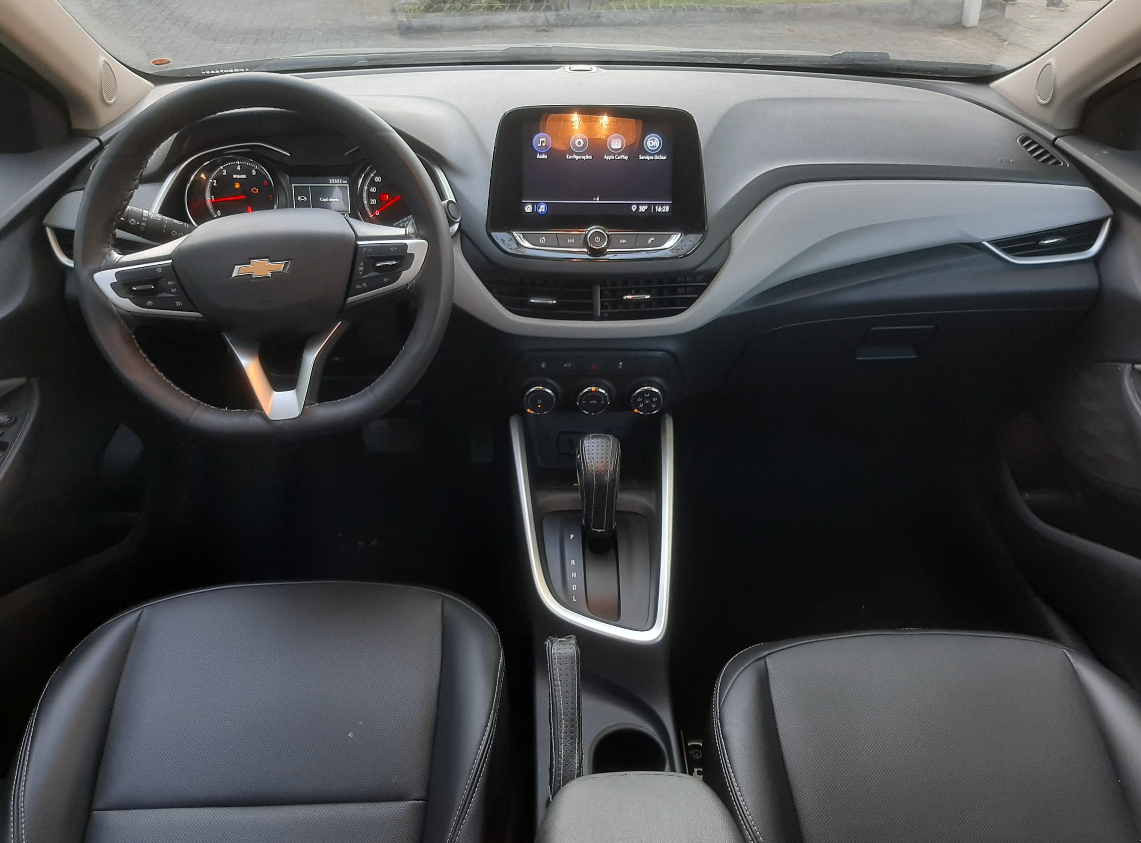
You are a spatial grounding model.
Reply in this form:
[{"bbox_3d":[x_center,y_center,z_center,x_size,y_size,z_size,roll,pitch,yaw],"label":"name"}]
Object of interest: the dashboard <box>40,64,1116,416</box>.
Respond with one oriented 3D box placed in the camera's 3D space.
[{"bbox_3d":[0.020,-0.266,1.229,1.400,0.390,0.460,-1,31,-2],"label":"dashboard"}]

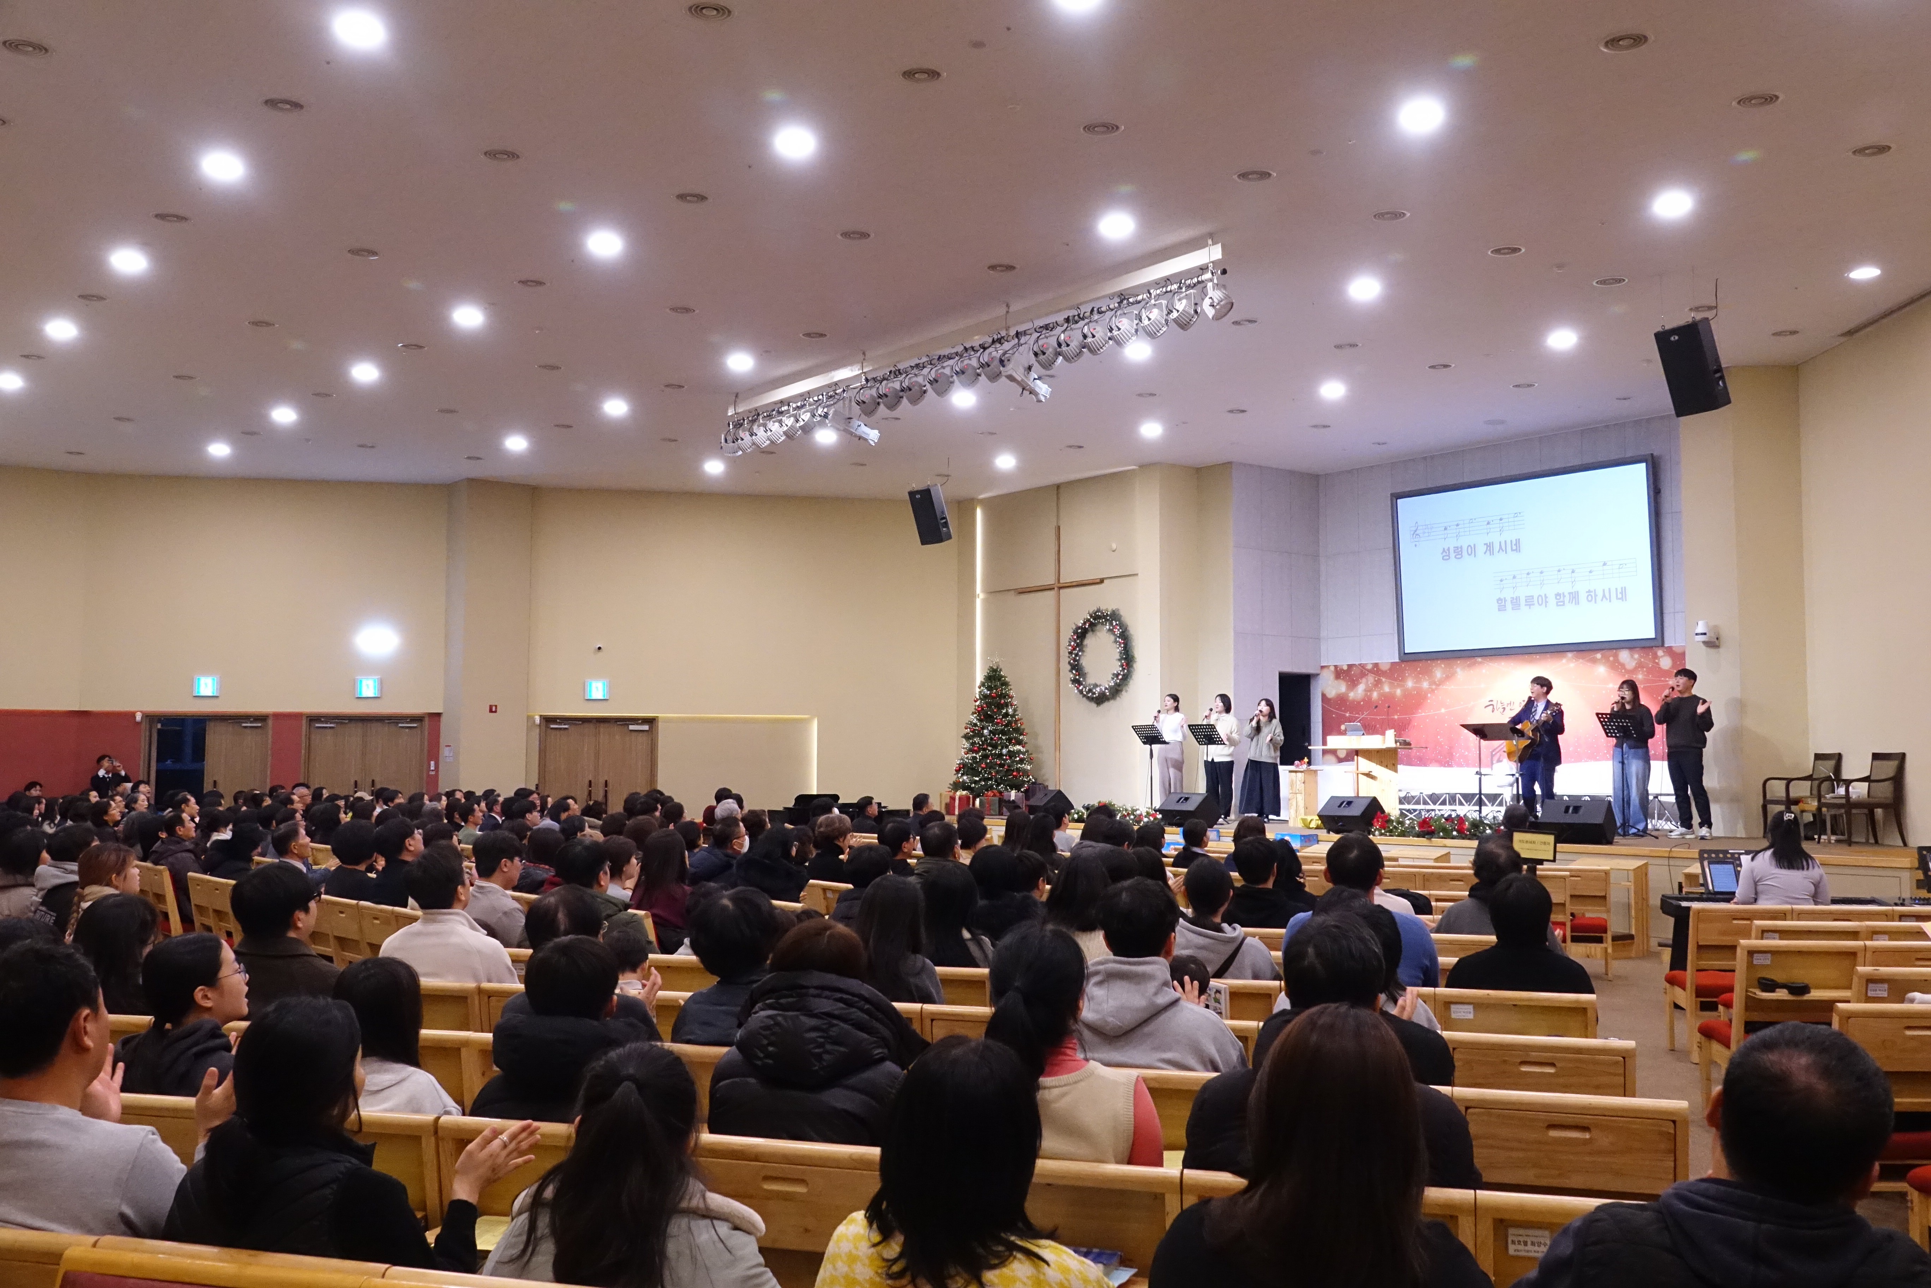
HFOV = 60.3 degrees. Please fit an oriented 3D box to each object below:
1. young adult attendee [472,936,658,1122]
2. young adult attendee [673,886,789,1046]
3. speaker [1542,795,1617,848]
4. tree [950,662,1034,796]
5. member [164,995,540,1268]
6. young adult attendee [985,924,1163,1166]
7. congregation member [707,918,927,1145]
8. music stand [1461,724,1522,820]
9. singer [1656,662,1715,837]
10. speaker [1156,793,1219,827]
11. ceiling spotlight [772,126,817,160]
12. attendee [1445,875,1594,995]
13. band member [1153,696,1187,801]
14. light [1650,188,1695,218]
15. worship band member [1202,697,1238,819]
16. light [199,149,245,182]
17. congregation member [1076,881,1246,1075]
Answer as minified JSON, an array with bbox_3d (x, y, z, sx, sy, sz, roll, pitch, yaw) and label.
[{"bbox_3d":[-0.944,1.364,4.343,0.500,1.239,0.740,-1,-4,17],"label":"young adult attendee"},{"bbox_3d":[-0.558,1.303,4.873,0.480,1.219,0.770,-1,-4,19],"label":"young adult attendee"},{"bbox_3d":[5.653,1.653,15.435,0.670,0.390,0.390,-3,-6,40],"label":"speaker"},{"bbox_3d":[0.397,1.430,24.783,1.250,2.200,1.250,0,-4,0],"label":"tree"},{"bbox_3d":[-1.154,1.302,3.317,0.660,1.229,0.740,-1,-4,20],"label":"member"},{"bbox_3d":[0.297,1.304,3.953,0.460,1.308,0.720,-1,-4,17],"label":"young adult attendee"},{"bbox_3d":[-0.225,1.216,3.740,0.530,1.232,0.770,-1,-4,19],"label":"congregation member"},{"bbox_3d":[5.944,1.484,18.541,0.460,1.217,0.600,4,-6,-44],"label":"music stand"},{"bbox_3d":[7.268,1.103,16.814,0.570,1.710,0.420,-3,-6,38],"label":"singer"},{"bbox_3d":[2.653,1.968,19.765,0.390,0.390,0.670,3,-5,-32],"label":"speaker"},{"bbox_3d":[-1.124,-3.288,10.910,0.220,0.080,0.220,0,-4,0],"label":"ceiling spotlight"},{"bbox_3d":[1.993,1.401,5.949,0.500,1.175,0.760,-1,-4,19],"label":"attendee"},{"bbox_3d":[2.657,1.477,21.562,0.460,1.640,0.360,-4,-6,45],"label":"band member"},{"bbox_3d":[5.258,-3.264,12.361,0.260,0.110,0.260,3,-5,-36],"label":"light"},{"bbox_3d":[3.216,1.448,21.011,0.380,1.620,0.460,4,-6,-42],"label":"worship band member"},{"bbox_3d":[-5.120,-3.308,11.447,0.260,0.100,0.260,3,-5,-37],"label":"light"},{"bbox_3d":[0.544,1.258,4.407,0.520,1.300,0.750,-1,-4,14],"label":"congregation member"}]

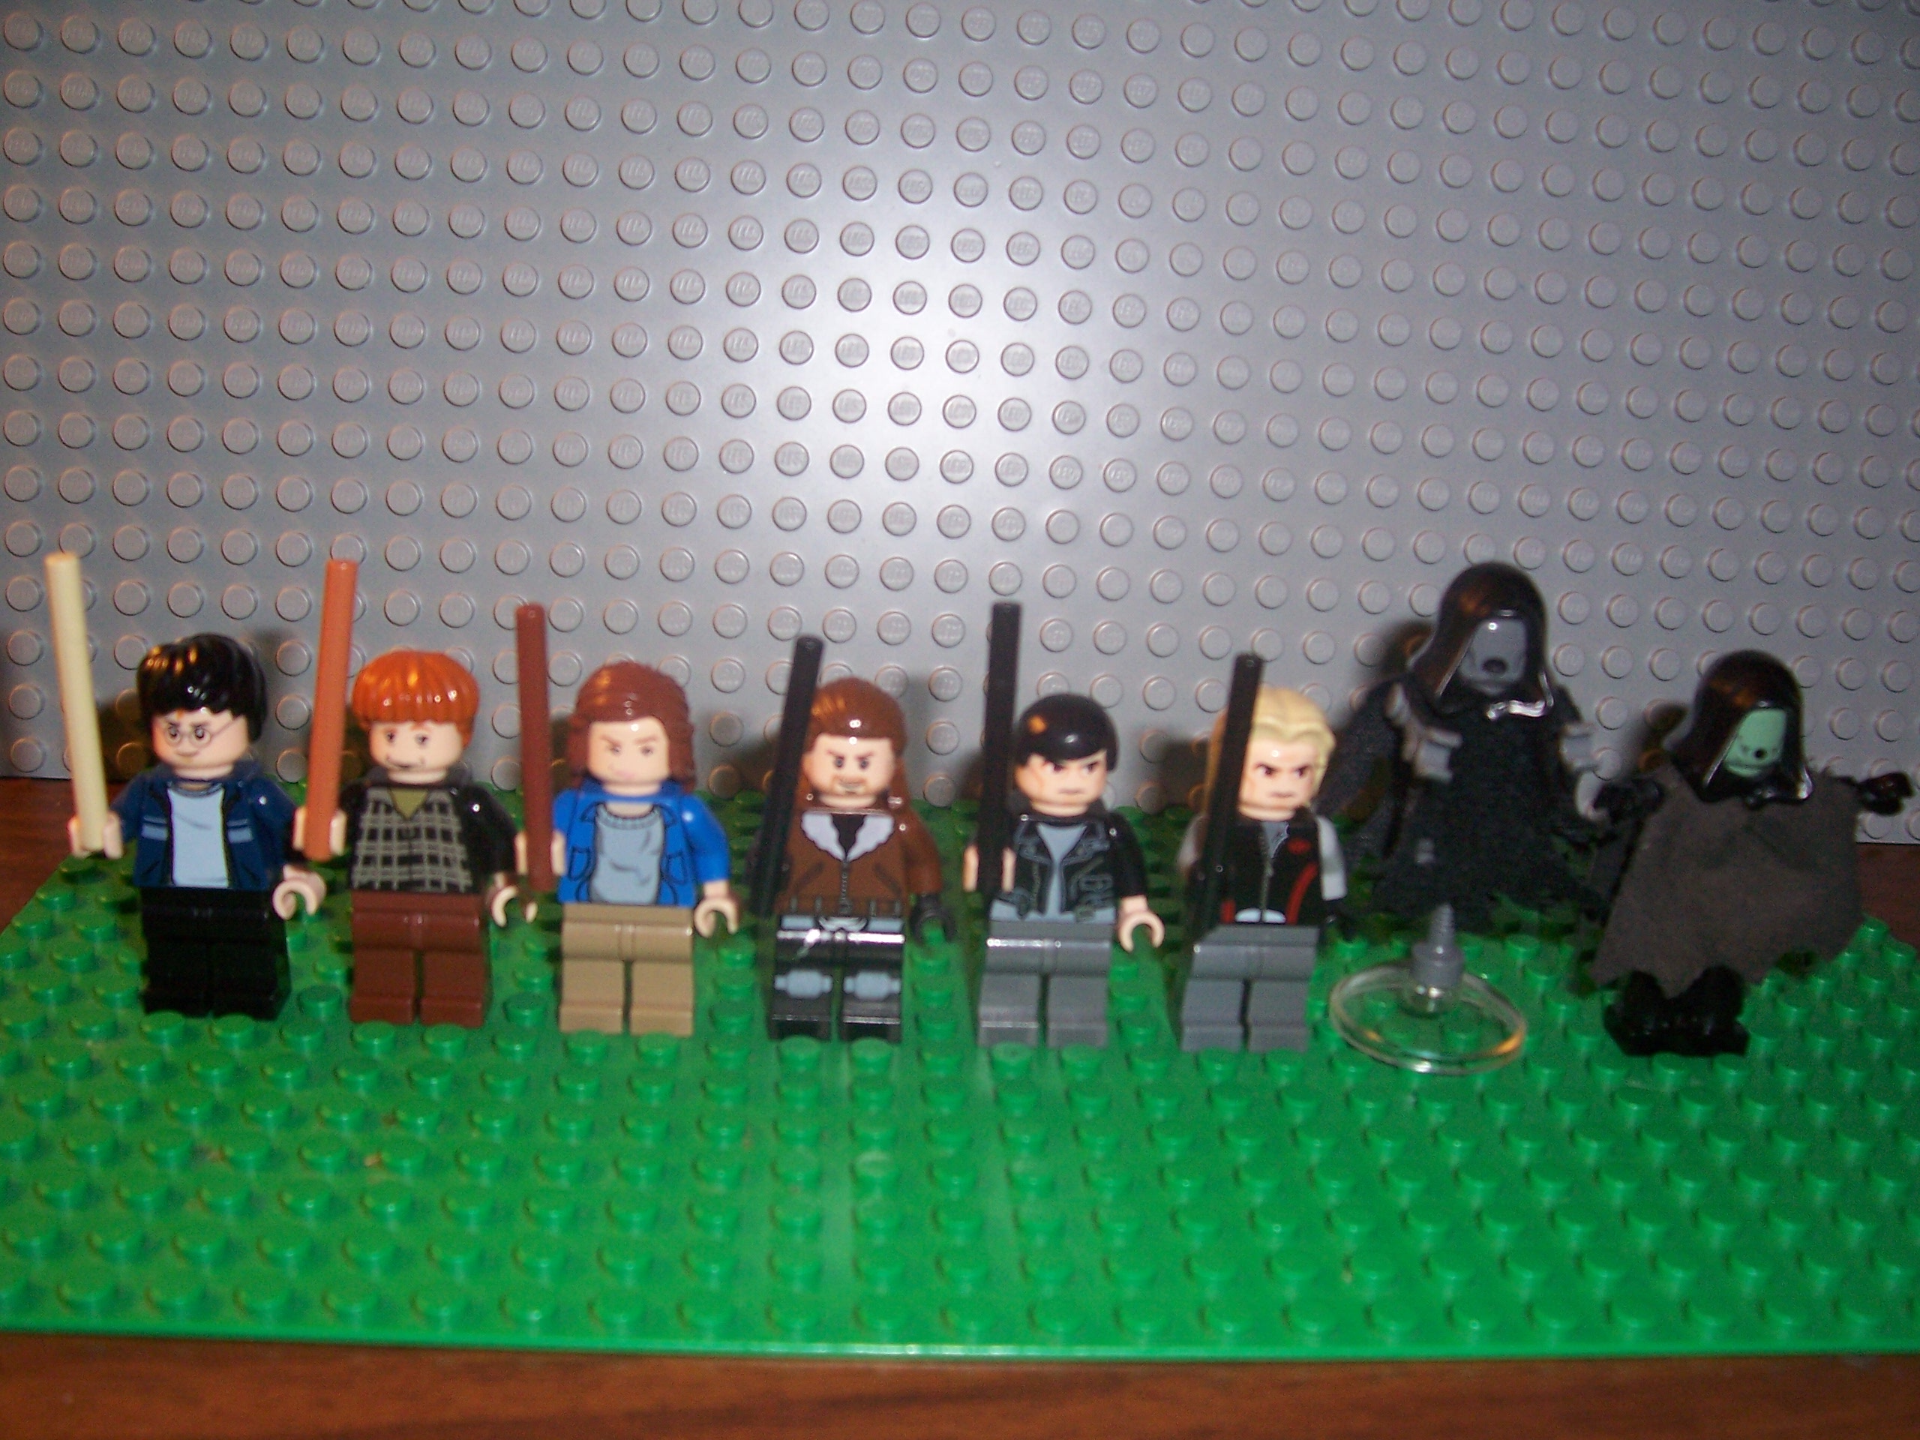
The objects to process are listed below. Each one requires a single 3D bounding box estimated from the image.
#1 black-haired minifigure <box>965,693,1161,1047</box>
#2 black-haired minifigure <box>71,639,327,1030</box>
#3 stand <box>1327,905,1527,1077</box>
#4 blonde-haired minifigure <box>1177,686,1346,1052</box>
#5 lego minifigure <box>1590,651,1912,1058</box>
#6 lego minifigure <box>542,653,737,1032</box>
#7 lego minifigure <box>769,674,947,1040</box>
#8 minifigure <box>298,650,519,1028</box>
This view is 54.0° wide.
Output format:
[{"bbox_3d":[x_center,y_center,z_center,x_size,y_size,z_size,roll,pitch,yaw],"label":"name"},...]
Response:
[{"bbox_3d":[0.011,0.018,0.216,0.024,0.042,0.017,2,19,-5],"label":"black-haired minifigure"},{"bbox_3d":[-0.083,0.013,0.208,0.025,0.044,0.017,2,19,-5],"label":"black-haired minifigure"},{"bbox_3d":[0.058,0.030,0.230,0.024,0.016,0.024,2,19,-5],"label":"stand"},{"bbox_3d":[0.035,0.019,0.218,0.023,0.043,0.017,2,19,-5],"label":"blonde-haired minifigure"},{"bbox_3d":[0.091,0.018,0.224,0.036,0.049,0.018,2,19,-5],"label":"lego minifigure"},{"bbox_3d":[-0.037,0.016,0.212,0.024,0.043,0.017,2,19,-5],"label":"lego minifigure"},{"bbox_3d":[-0.013,0.017,0.214,0.024,0.043,0.017,2,19,-5],"label":"lego minifigure"},{"bbox_3d":[-0.060,0.015,0.210,0.025,0.043,0.017,2,19,-5],"label":"minifigure"}]

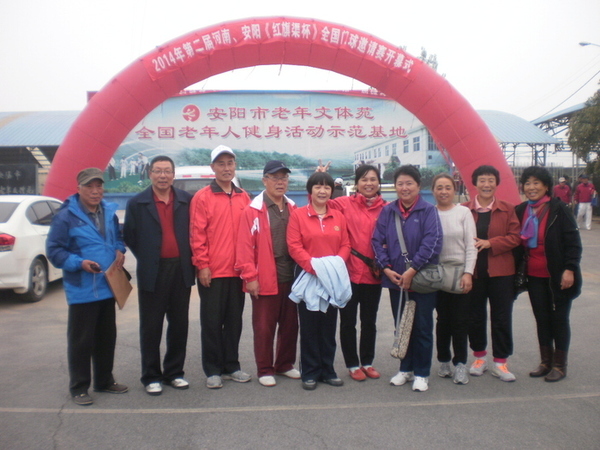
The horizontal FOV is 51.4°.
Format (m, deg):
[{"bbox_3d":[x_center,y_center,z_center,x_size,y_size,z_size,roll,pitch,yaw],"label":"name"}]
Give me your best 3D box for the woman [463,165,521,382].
[{"bbox_3d":[1.430,0.356,4.710,0.500,1.604,0.360,1,4,12],"label":"woman"}]

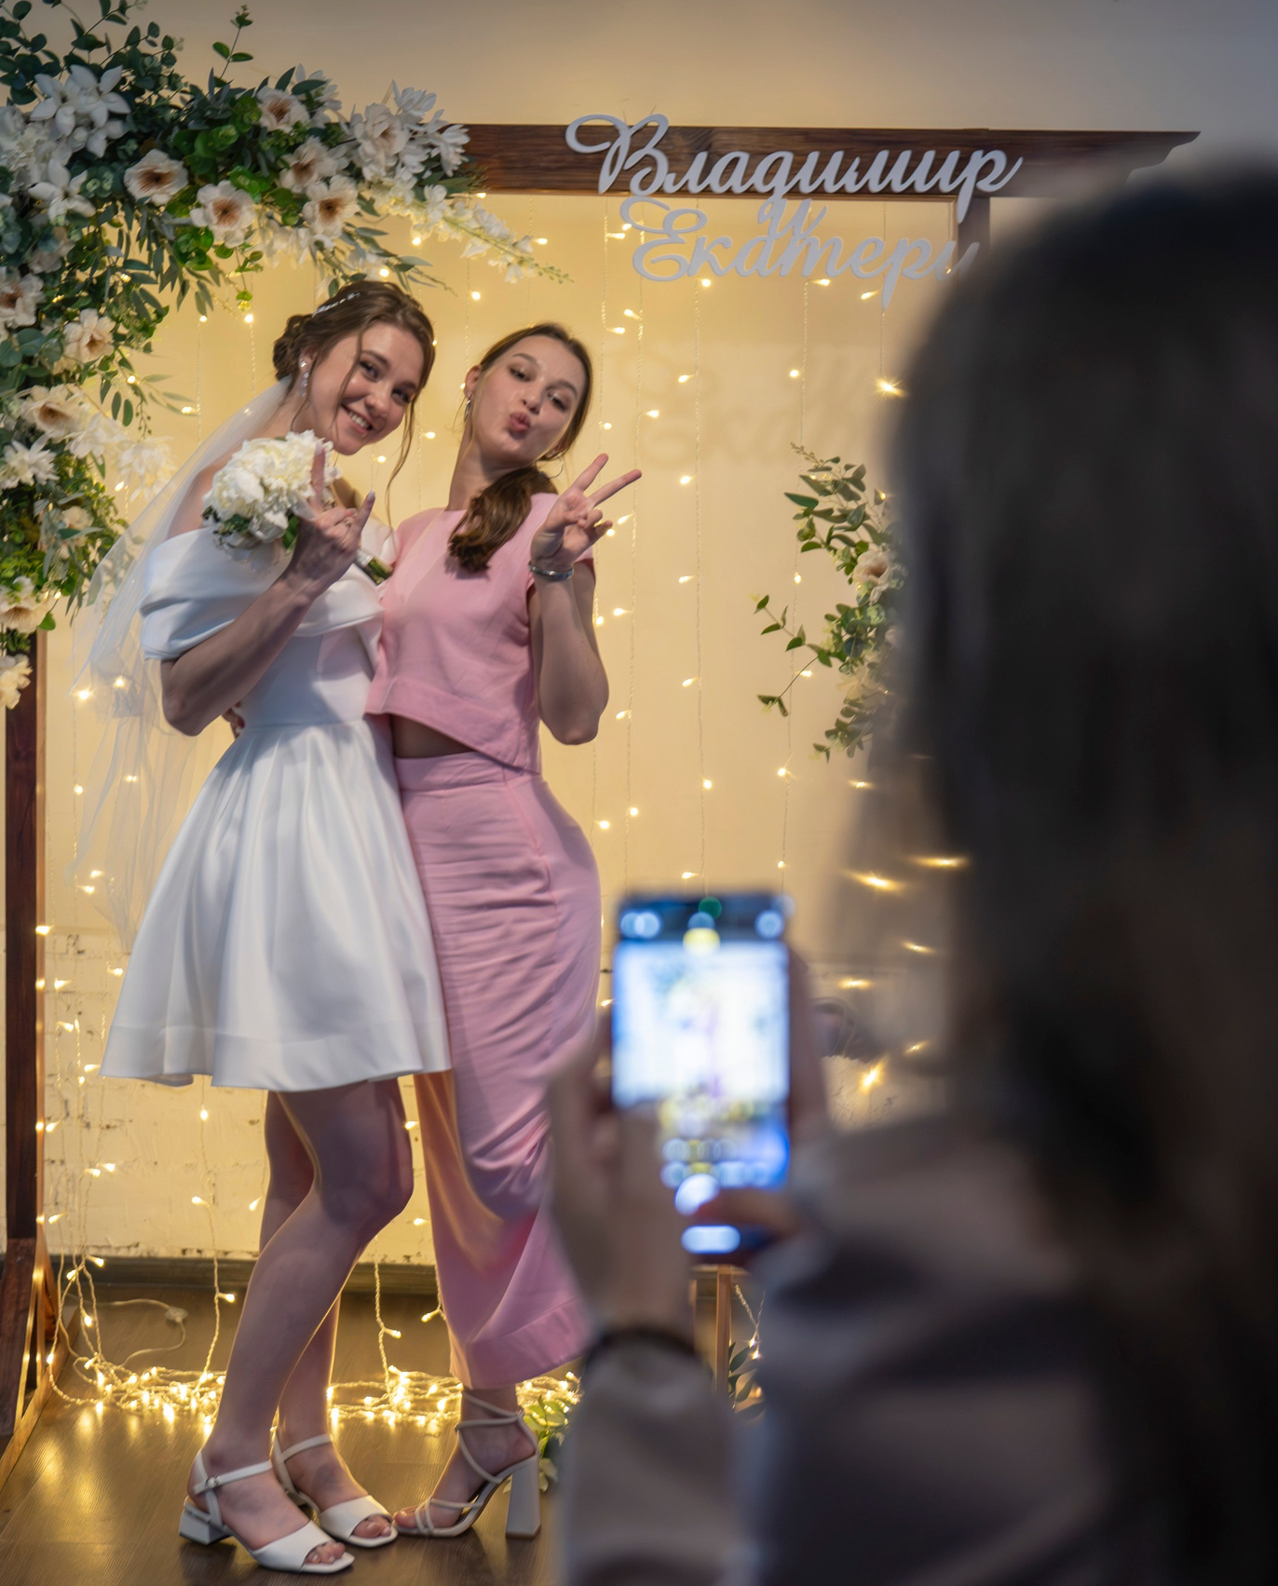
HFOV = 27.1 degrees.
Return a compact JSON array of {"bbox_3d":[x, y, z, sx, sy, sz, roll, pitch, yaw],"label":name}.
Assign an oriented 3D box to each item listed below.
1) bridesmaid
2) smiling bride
[{"bbox_3d":[-0.220,0.185,3.627,0.500,1.660,0.420,5,7,35],"label":"bridesmaid"},{"bbox_3d":[-0.495,0.166,3.565,0.480,1.700,0.490,7,8,45],"label":"smiling bride"}]

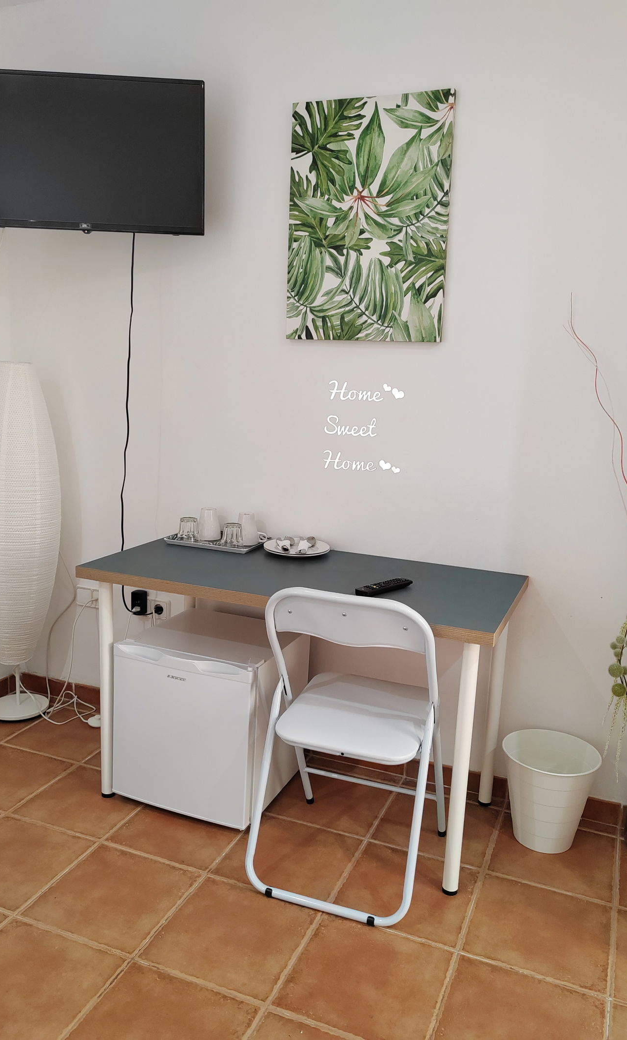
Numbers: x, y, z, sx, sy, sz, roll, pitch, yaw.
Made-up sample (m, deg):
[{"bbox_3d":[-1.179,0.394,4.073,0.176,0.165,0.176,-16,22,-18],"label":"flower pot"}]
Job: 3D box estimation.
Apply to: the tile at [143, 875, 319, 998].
[{"bbox_3d":[-0.194,0.999,1.951,0.325,0.010,0.325,7,12,21],"label":"tile"}]

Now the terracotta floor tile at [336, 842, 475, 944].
[{"bbox_3d":[0.248,0.973,2.122,0.320,0.010,0.320,7,12,22],"label":"terracotta floor tile"}]

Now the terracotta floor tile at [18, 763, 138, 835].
[{"bbox_3d":[-0.692,0.869,2.510,0.325,0.010,0.325,7,12,21],"label":"terracotta floor tile"}]

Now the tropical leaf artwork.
[{"bbox_3d":[0.162,-0.900,2.454,0.500,0.700,0.023,7,12,21],"label":"tropical leaf artwork"}]

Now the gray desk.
[{"bbox_3d":[-0.032,0.514,2.464,1.198,0.737,0.599,7,12,22],"label":"gray desk"}]

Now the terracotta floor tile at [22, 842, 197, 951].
[{"bbox_3d":[-0.503,0.955,2.062,0.320,0.010,0.320,7,12,22],"label":"terracotta floor tile"}]

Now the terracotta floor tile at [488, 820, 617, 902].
[{"bbox_3d":[0.692,0.962,2.322,0.325,0.010,0.325,7,12,21],"label":"terracotta floor tile"}]

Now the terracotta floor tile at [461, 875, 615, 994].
[{"bbox_3d":[0.563,1.017,2.014,0.325,0.010,0.325,7,12,21],"label":"terracotta floor tile"}]

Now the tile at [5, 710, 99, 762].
[{"bbox_3d":[-0.869,0.772,2.923,0.320,0.010,0.320,7,12,22],"label":"tile"}]

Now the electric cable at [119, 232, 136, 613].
[{"bbox_3d":[-0.658,-0.314,2.871,0.065,1.350,0.045,7,12,22],"label":"electric cable"}]

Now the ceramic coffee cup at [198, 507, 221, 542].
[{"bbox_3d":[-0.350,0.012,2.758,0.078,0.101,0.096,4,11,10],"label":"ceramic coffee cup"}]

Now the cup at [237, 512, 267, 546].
[{"bbox_3d":[-0.206,0.029,2.699,0.105,0.101,0.078,-1,12,-15],"label":"cup"}]

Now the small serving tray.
[{"bbox_3d":[-0.311,0.071,2.701,0.303,0.020,0.195,7,12,22],"label":"small serving tray"}]

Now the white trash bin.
[{"bbox_3d":[0.678,0.798,2.352,0.278,0.277,0.278,7,12,22],"label":"white trash bin"}]

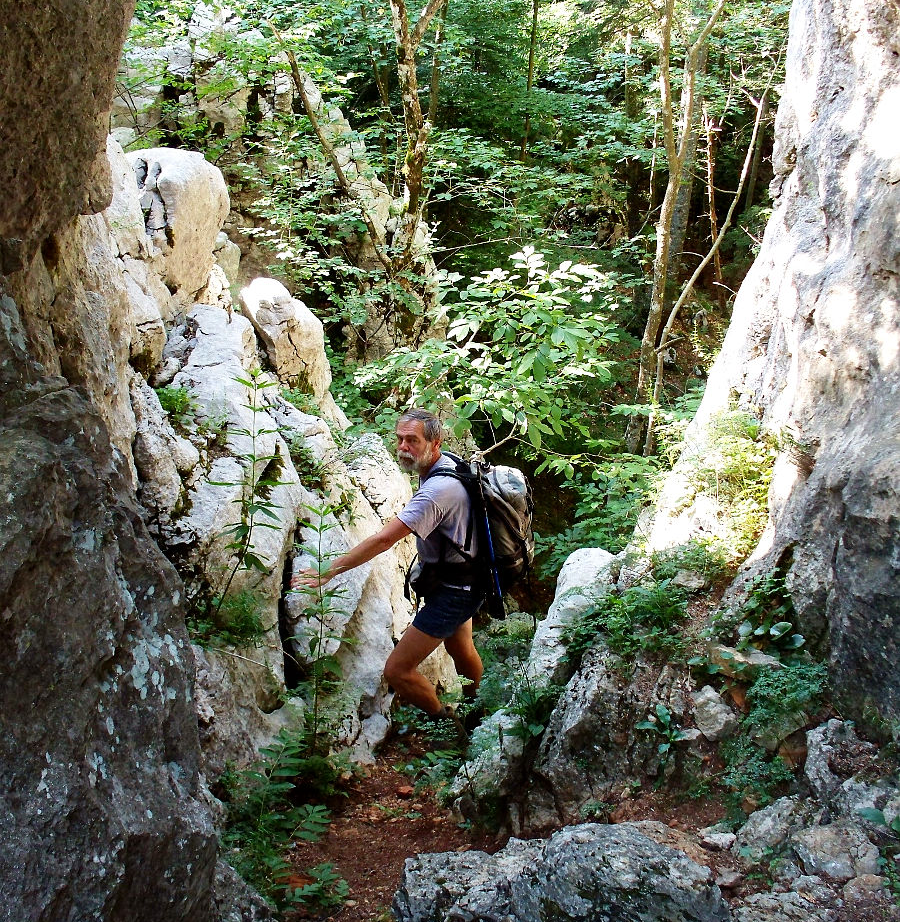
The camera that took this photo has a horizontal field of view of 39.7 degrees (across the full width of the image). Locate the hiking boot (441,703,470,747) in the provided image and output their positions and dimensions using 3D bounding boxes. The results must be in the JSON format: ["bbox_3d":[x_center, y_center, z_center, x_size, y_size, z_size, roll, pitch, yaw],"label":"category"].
[{"bbox_3d":[0.006,1.078,5.050,0.280,0.160,0.110,-8,11,-44],"label":"hiking boot"}]

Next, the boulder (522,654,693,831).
[{"bbox_3d":[0.558,0.997,4.420,0.600,0.620,0.550,0,8,0],"label":"boulder"}]

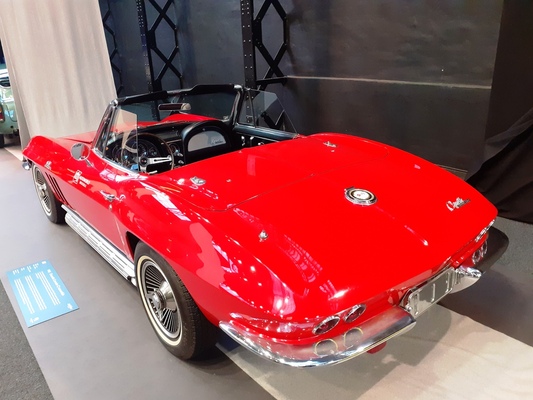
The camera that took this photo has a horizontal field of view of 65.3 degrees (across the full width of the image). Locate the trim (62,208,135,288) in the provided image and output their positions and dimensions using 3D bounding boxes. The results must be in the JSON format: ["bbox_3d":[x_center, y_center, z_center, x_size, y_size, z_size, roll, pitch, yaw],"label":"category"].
[{"bbox_3d":[-1.234,0.299,3.078,0.120,0.170,1.540,-17,25,-37],"label":"trim"}]

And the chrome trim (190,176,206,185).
[{"bbox_3d":[-0.346,-0.101,2.113,0.060,0.030,0.090,-17,25,-37],"label":"chrome trim"}]

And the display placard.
[{"bbox_3d":[-1.584,0.620,2.905,0.296,0.015,0.870,-17,25,-37],"label":"display placard"}]

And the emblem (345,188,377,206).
[{"bbox_3d":[0.453,-0.025,2.008,0.155,0.030,0.155,8,33,-5],"label":"emblem"}]

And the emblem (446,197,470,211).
[{"bbox_3d":[1.022,0.016,2.197,0.200,0.012,0.070,-10,40,-39],"label":"emblem"}]

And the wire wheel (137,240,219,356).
[{"bbox_3d":[-0.482,0.491,2.211,0.200,0.670,0.670,-17,25,-37],"label":"wire wheel"}]

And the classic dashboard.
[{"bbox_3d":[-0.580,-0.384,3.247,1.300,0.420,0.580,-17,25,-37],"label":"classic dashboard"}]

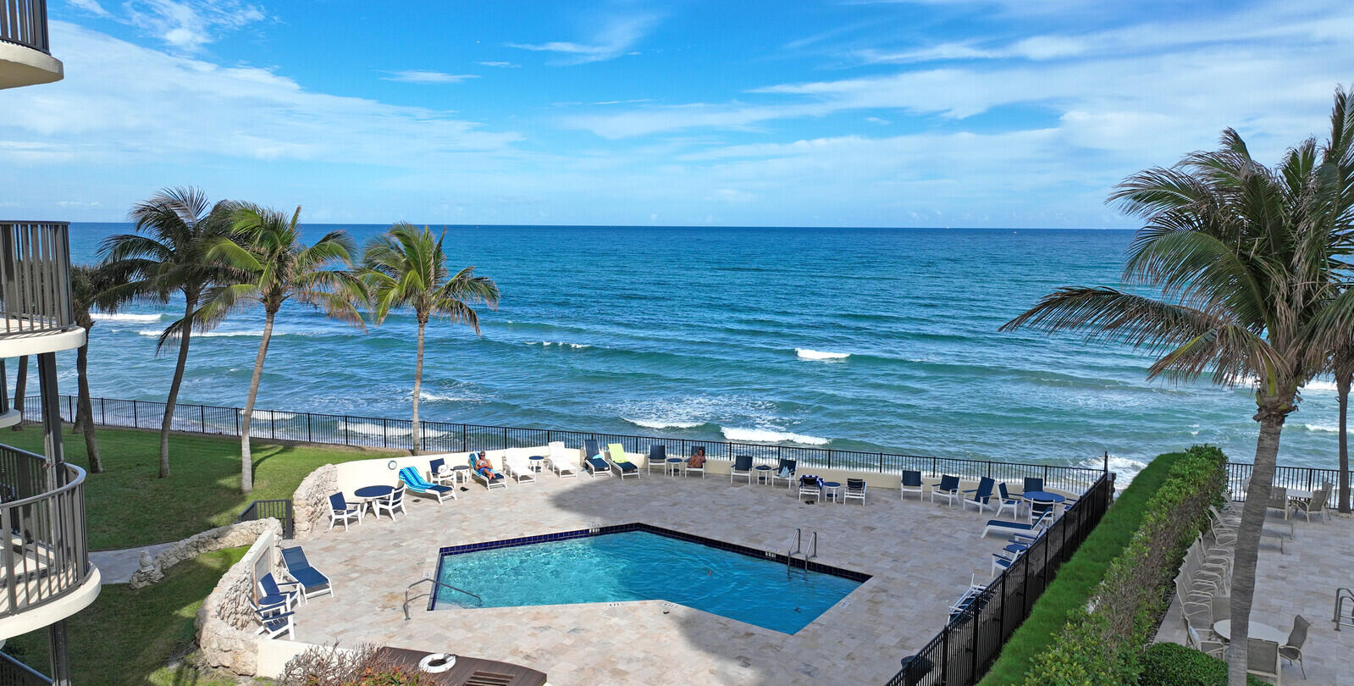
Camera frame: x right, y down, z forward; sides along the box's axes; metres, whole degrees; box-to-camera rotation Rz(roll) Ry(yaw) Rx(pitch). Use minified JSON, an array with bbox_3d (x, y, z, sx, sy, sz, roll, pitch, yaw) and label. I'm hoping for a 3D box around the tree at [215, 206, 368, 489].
[{"bbox_3d":[-13.095,0.351,31.699,5.100,9.750,5.100,0,7,0],"label":"tree"}]

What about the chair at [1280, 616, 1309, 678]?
[{"bbox_3d":[11.601,5.843,17.988,0.680,0.970,0.600,2,7,10],"label":"chair"}]

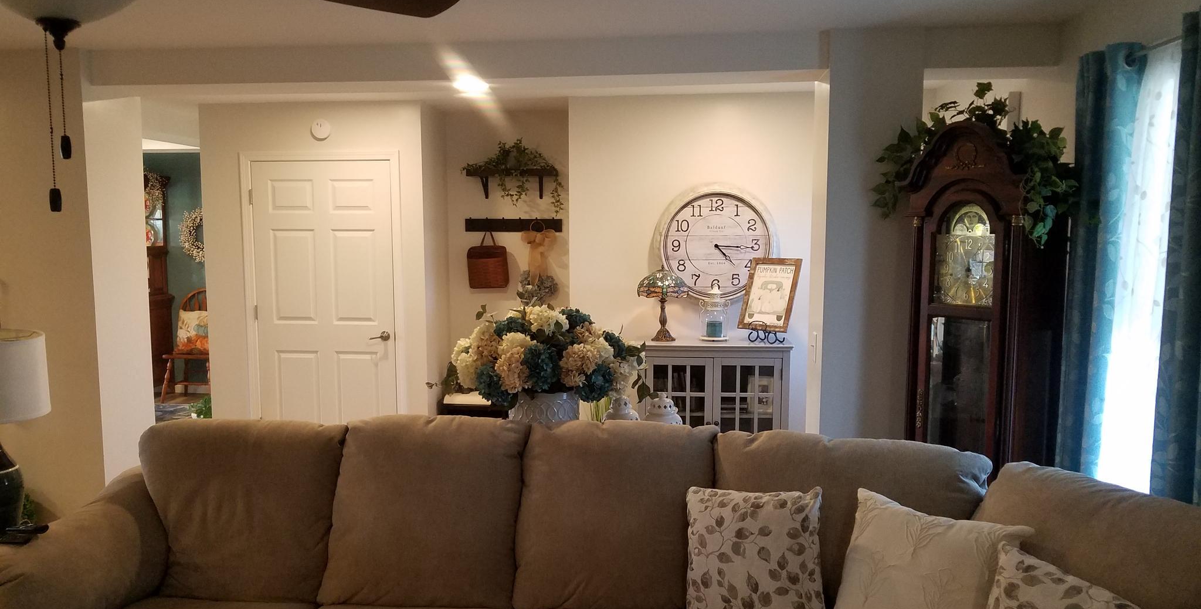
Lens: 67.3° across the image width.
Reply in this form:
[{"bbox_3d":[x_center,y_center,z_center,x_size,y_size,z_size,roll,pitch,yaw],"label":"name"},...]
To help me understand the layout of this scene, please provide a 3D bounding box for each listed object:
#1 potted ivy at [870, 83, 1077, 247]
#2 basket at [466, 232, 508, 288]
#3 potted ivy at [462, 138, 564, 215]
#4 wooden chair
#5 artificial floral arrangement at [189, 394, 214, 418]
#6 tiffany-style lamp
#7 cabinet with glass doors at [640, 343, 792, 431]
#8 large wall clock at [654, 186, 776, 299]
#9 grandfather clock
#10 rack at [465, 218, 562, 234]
[{"bbox_3d":[1.526,-0.571,3.687,0.340,0.620,0.790,-4,7,-33],"label":"potted ivy"},{"bbox_3d":[-0.739,-0.301,6.019,0.286,0.391,0.130,1,6,7],"label":"basket"},{"bbox_3d":[-0.580,-0.833,5.922,0.688,0.512,0.200,1,6,7],"label":"potted ivy"},{"bbox_3d":[-3.733,0.374,8.331,0.490,1.003,0.500,1,6,7],"label":"wooden chair"},{"bbox_3d":[-2.903,0.845,6.759,0.300,0.348,0.280,1,6,7],"label":"artificial floral arrangement"},{"bbox_3d":[0.366,0.001,5.316,0.296,0.439,0.296,1,6,7],"label":"tiffany-style lamp"},{"bbox_3d":[0.687,0.697,5.361,0.866,0.956,0.330,1,6,7],"label":"cabinet with glass doors"},{"bbox_3d":[0.691,-0.367,5.387,0.725,0.725,0.060,1,6,7],"label":"large wall clock"},{"bbox_3d":[1.552,0.303,3.739,0.340,2.071,0.582,-4,7,-33],"label":"grandfather clock"},{"bbox_3d":[-0.581,-0.532,6.035,0.665,0.097,0.055,1,6,7],"label":"rack"}]

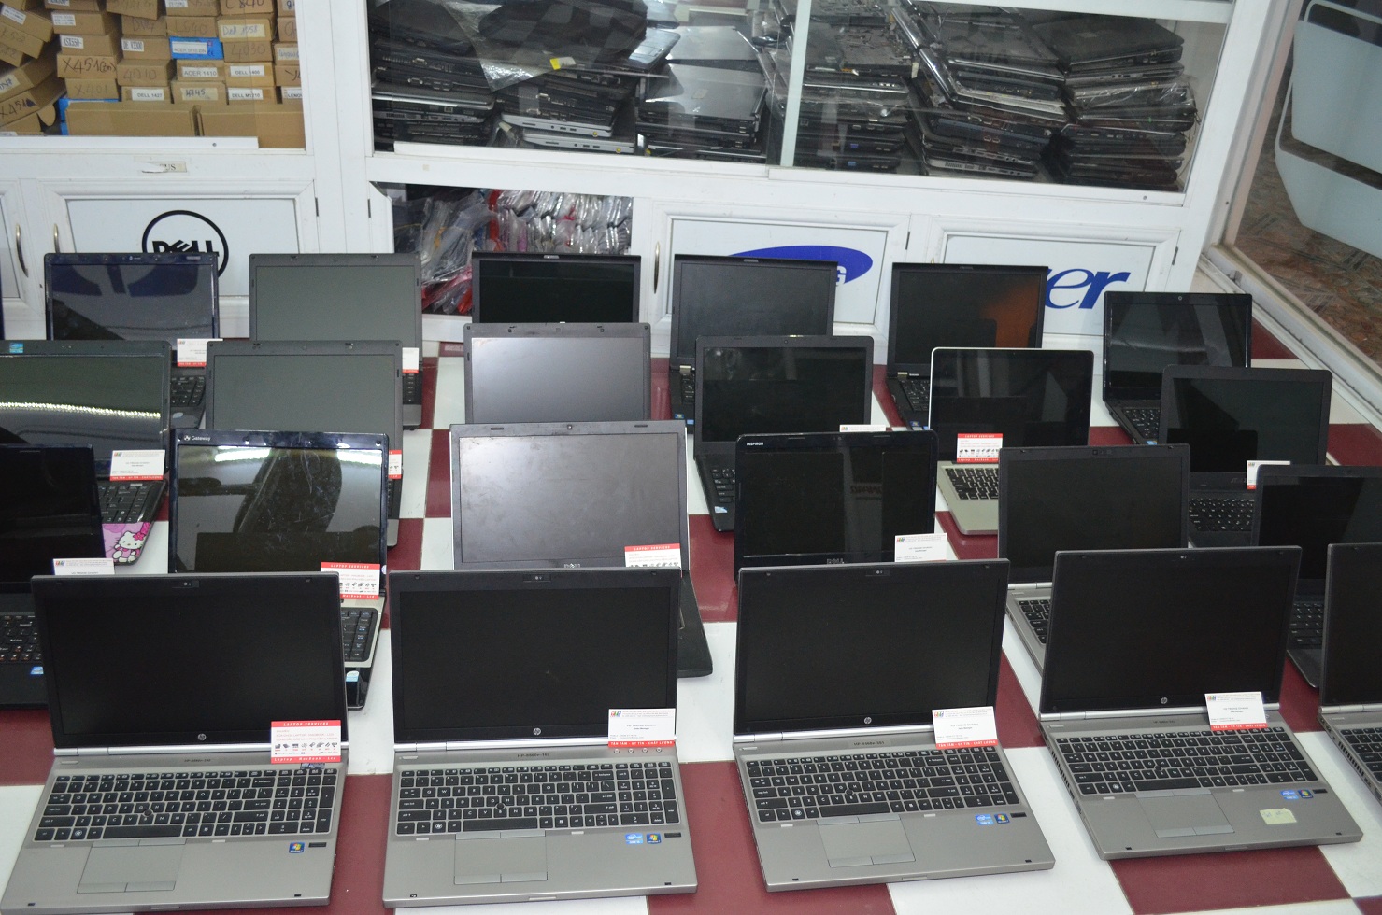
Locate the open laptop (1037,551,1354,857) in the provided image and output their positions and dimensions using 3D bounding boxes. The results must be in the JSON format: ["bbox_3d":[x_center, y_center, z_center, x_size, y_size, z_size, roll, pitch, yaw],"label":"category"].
[{"bbox_3d":[0.691,0.318,1.698,0.376,0.262,0.335,0,32,-8],"label":"open laptop"}]

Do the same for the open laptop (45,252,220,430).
[{"bbox_3d":[-1.088,-0.226,2.408,0.336,0.223,0.329,0,32,-8],"label":"open laptop"}]

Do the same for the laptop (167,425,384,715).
[{"bbox_3d":[-0.615,0.155,1.822,0.326,0.239,0.362,1,31,-6],"label":"laptop"}]

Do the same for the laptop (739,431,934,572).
[{"bbox_3d":[0.251,0.149,1.935,0.334,0.247,0.342,-1,32,-10],"label":"laptop"}]

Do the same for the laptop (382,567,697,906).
[{"bbox_3d":[-0.186,0.336,1.558,0.373,0.263,0.317,0,32,-8],"label":"laptop"}]

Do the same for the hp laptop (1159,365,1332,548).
[{"bbox_3d":[1.058,0.009,2.303,0.351,0.225,0.334,0,32,-7],"label":"hp laptop"}]

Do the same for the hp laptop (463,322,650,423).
[{"bbox_3d":[-0.227,-0.062,2.232,0.337,0.236,0.320,-1,32,-9],"label":"hp laptop"}]

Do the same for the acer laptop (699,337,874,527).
[{"bbox_3d":[0.192,-0.048,2.269,0.338,0.226,0.326,-1,32,-9],"label":"acer laptop"}]

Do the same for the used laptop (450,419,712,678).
[{"bbox_3d":[-0.172,0.136,1.919,0.375,0.229,0.374,-1,32,-9],"label":"used laptop"}]

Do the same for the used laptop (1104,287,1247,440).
[{"bbox_3d":[1.033,-0.157,2.553,0.342,0.234,0.357,-1,32,-9],"label":"used laptop"}]

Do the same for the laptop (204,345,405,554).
[{"bbox_3d":[-0.664,-0.025,2.138,0.343,0.207,0.377,-1,32,-9],"label":"laptop"}]

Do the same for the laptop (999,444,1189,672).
[{"bbox_3d":[0.681,0.162,1.996,0.342,0.225,0.331,-1,32,-10],"label":"laptop"}]

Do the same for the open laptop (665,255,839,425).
[{"bbox_3d":[0.135,-0.224,2.532,0.337,0.250,0.308,2,31,-5],"label":"open laptop"}]

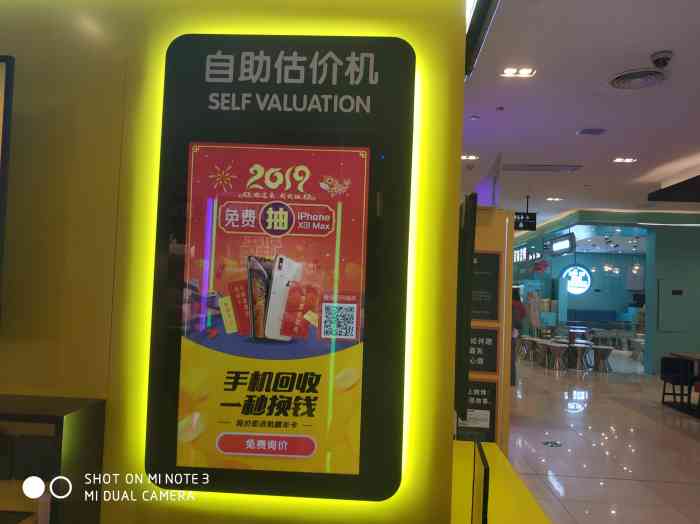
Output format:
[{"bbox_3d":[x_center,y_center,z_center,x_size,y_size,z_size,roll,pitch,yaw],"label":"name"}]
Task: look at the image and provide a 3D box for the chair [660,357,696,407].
[{"bbox_3d":[5.021,1.787,8.323,0.460,0.720,0.460,2,-3,-11],"label":"chair"}]

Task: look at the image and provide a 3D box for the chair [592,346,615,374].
[{"bbox_3d":[5.416,2.046,11.650,0.420,0.530,0.420,2,-3,4],"label":"chair"}]

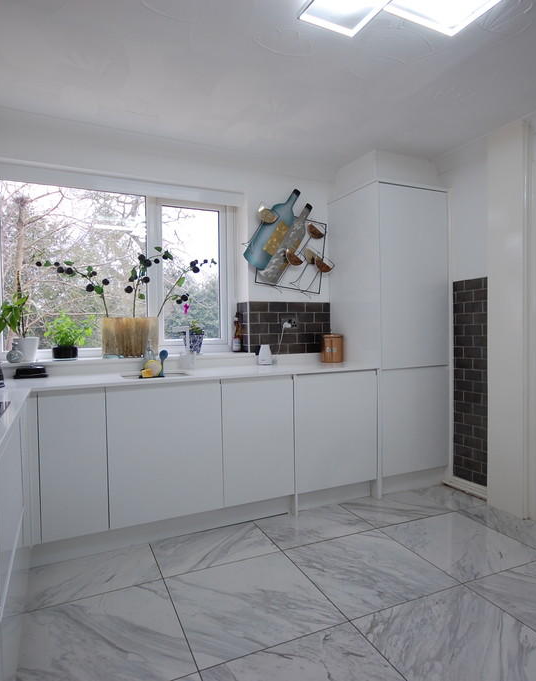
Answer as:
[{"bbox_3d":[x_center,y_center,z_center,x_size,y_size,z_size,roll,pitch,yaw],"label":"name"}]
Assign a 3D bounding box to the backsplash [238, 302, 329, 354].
[{"bbox_3d":[0.160,-0.094,3.217,0.740,0.390,0.025,-1,2,-25],"label":"backsplash"}]

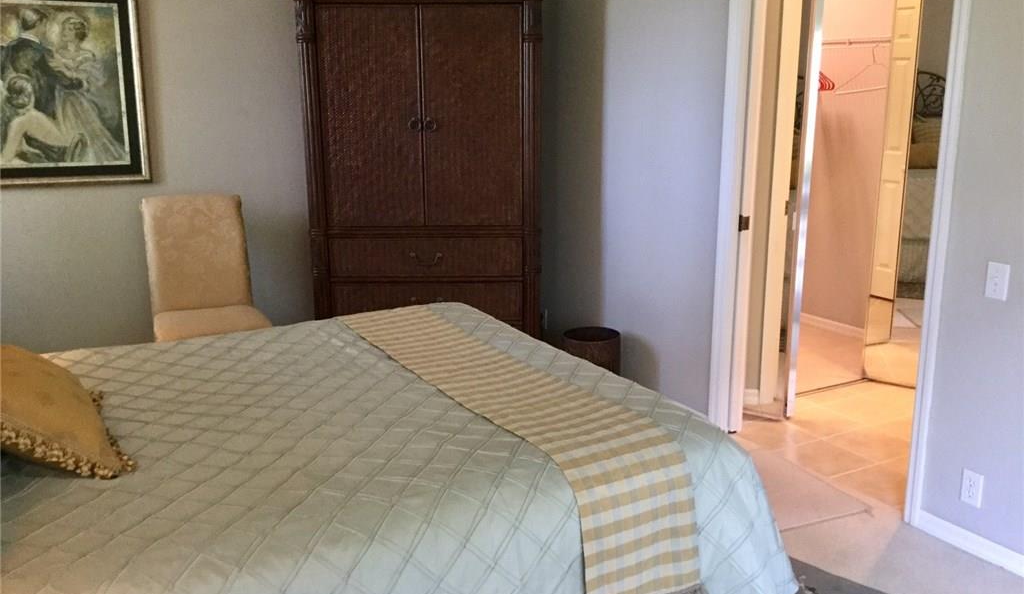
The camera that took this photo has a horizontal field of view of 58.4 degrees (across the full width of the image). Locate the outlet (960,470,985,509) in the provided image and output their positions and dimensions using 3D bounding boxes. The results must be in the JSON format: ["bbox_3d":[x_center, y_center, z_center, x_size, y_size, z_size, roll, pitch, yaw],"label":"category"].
[{"bbox_3d":[1.500,0.625,2.993,0.008,0.115,0.070,-7,14,-29],"label":"outlet"}]

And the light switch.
[{"bbox_3d":[1.501,-0.049,2.838,0.010,0.115,0.070,-7,14,-29],"label":"light switch"}]

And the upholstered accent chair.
[{"bbox_3d":[-1.454,0.048,4.311,0.480,1.004,0.640,-5,13,-20],"label":"upholstered accent chair"}]

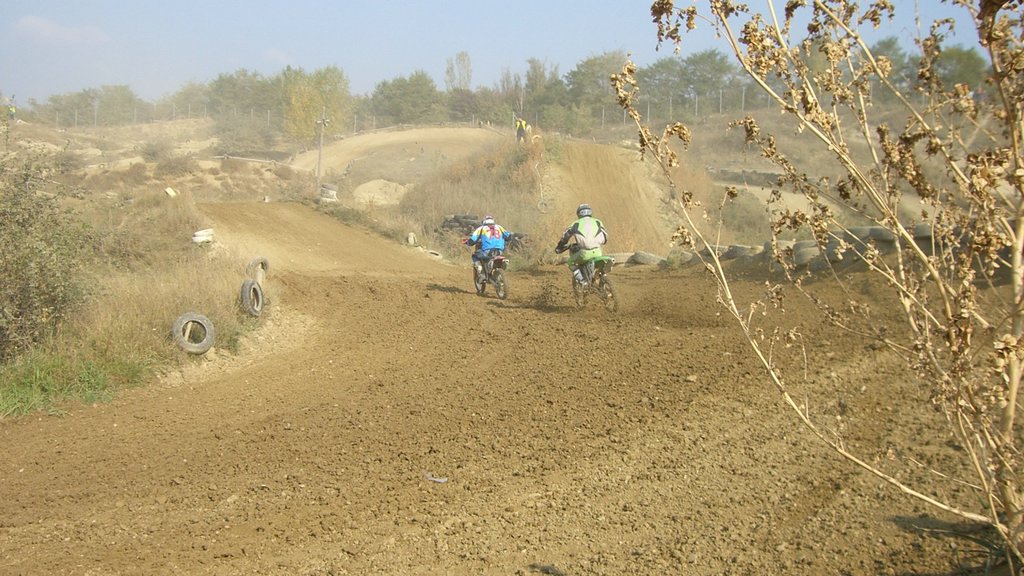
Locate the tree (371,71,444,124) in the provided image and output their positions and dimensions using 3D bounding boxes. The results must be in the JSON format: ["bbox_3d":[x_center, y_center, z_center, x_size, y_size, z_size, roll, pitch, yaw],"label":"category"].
[{"bbox_3d":[-10.040,-18.303,108.000,7.000,5.300,6.300,0,4,0],"label":"tree"}]

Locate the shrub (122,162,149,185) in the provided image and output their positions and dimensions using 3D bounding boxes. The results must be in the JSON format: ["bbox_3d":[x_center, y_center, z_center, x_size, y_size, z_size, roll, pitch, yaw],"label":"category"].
[{"bbox_3d":[-18.707,-5.704,56.000,1.350,1.080,1.300,0,4,0],"label":"shrub"}]

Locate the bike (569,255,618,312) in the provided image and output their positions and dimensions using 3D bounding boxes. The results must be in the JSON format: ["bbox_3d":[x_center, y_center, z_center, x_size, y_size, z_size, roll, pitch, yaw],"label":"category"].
[{"bbox_3d":[1.389,-0.233,19.400,0.800,1.200,2.100,-9,4,-17],"label":"bike"}]

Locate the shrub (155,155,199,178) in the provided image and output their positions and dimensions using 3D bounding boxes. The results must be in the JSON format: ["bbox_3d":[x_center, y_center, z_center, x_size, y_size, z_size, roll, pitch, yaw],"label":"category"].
[{"bbox_3d":[-17.311,-6.269,58.000,2.200,1.200,1.900,0,4,0],"label":"shrub"}]

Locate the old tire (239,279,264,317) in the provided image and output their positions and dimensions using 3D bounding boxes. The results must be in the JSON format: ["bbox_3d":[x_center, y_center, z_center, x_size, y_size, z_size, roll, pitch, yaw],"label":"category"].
[{"bbox_3d":[-4.048,0.148,17.500,0.180,0.590,0.590,-11,2,9],"label":"old tire"}]

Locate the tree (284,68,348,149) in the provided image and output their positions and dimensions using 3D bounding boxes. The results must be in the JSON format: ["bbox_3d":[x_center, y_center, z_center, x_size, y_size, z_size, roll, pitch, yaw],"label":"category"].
[{"bbox_3d":[-15.653,-14.532,90.000,5.300,6.400,5.200,0,4,0],"label":"tree"}]

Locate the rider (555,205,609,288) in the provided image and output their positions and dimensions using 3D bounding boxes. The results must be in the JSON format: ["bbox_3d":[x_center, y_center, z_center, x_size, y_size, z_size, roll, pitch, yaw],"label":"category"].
[{"bbox_3d":[1.181,-0.739,19.100,0.780,1.370,0.850,-5,4,-16],"label":"rider"}]

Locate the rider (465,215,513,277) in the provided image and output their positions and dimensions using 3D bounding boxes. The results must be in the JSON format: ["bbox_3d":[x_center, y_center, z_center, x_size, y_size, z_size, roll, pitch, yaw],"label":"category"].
[{"bbox_3d":[-0.481,-0.849,23.000,0.820,1.250,0.850,-4,4,-17],"label":"rider"}]

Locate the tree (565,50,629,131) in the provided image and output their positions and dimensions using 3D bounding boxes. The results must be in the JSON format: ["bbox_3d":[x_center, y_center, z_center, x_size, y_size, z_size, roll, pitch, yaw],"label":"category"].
[{"bbox_3d":[7.893,-18.448,105.000,6.000,7.400,5.800,0,4,0],"label":"tree"}]

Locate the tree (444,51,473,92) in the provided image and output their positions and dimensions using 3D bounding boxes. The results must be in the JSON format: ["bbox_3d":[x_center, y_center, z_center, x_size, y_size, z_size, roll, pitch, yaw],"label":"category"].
[{"bbox_3d":[-6.187,-23.419,130.000,3.200,8.300,3.200,0,4,0],"label":"tree"}]

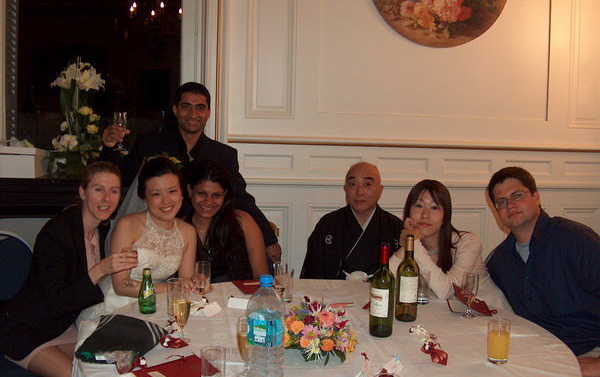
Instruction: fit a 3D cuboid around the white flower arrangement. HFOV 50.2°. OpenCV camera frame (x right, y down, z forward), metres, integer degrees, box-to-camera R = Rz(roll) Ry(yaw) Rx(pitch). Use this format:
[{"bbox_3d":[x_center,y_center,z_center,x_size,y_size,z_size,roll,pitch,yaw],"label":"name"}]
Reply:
[{"bbox_3d":[-1.151,-0.371,3.300,0.290,0.600,0.270,0,6,-19],"label":"white flower arrangement"}]

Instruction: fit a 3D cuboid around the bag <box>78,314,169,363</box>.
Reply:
[{"bbox_3d":[-0.541,0.438,1.944,0.260,0.070,0.290,2,6,7],"label":"bag"}]

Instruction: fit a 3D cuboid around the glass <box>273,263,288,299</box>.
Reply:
[{"bbox_3d":[-0.067,0.357,2.392,0.056,0.160,0.056,1,6,-1],"label":"glass"}]

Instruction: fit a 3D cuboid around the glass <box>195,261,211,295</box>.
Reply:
[{"bbox_3d":[-0.361,0.352,2.355,0.056,0.160,0.056,1,6,-9],"label":"glass"}]

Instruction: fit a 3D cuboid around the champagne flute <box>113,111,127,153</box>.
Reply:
[{"bbox_3d":[-0.772,-0.245,2.760,0.055,0.161,0.055,1,6,0],"label":"champagne flute"}]

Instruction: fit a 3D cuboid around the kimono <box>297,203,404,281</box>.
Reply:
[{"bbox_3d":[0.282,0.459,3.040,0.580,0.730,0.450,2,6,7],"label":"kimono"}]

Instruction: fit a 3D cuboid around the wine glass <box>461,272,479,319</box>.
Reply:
[{"bbox_3d":[0.614,0.386,2.309,0.057,0.157,0.057,1,6,0],"label":"wine glass"}]

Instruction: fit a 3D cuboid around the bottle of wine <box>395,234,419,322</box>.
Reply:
[{"bbox_3d":[0.381,0.313,2.255,0.076,0.299,0.076,2,6,3],"label":"bottle of wine"}]

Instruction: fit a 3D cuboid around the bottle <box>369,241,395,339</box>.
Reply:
[{"bbox_3d":[0.273,0.327,2.083,0.077,0.298,0.077,4,6,20],"label":"bottle"}]

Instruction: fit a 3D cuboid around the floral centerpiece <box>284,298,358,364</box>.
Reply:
[{"bbox_3d":[0.058,0.418,1.924,0.220,0.142,0.205,1,6,0],"label":"floral centerpiece"}]

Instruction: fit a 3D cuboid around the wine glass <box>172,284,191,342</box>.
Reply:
[{"bbox_3d":[-0.364,0.391,1.990,0.056,0.163,0.056,1,6,0],"label":"wine glass"}]

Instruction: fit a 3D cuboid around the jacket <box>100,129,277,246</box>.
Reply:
[{"bbox_3d":[-0.491,0.026,2.820,0.760,0.620,0.420,1,6,-10],"label":"jacket"}]

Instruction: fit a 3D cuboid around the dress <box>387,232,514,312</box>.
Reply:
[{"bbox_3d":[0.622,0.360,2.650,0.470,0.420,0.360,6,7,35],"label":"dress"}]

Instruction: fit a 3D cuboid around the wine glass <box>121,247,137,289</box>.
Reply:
[{"bbox_3d":[-0.629,0.293,2.360,0.057,0.160,0.057,0,6,-15],"label":"wine glass"}]

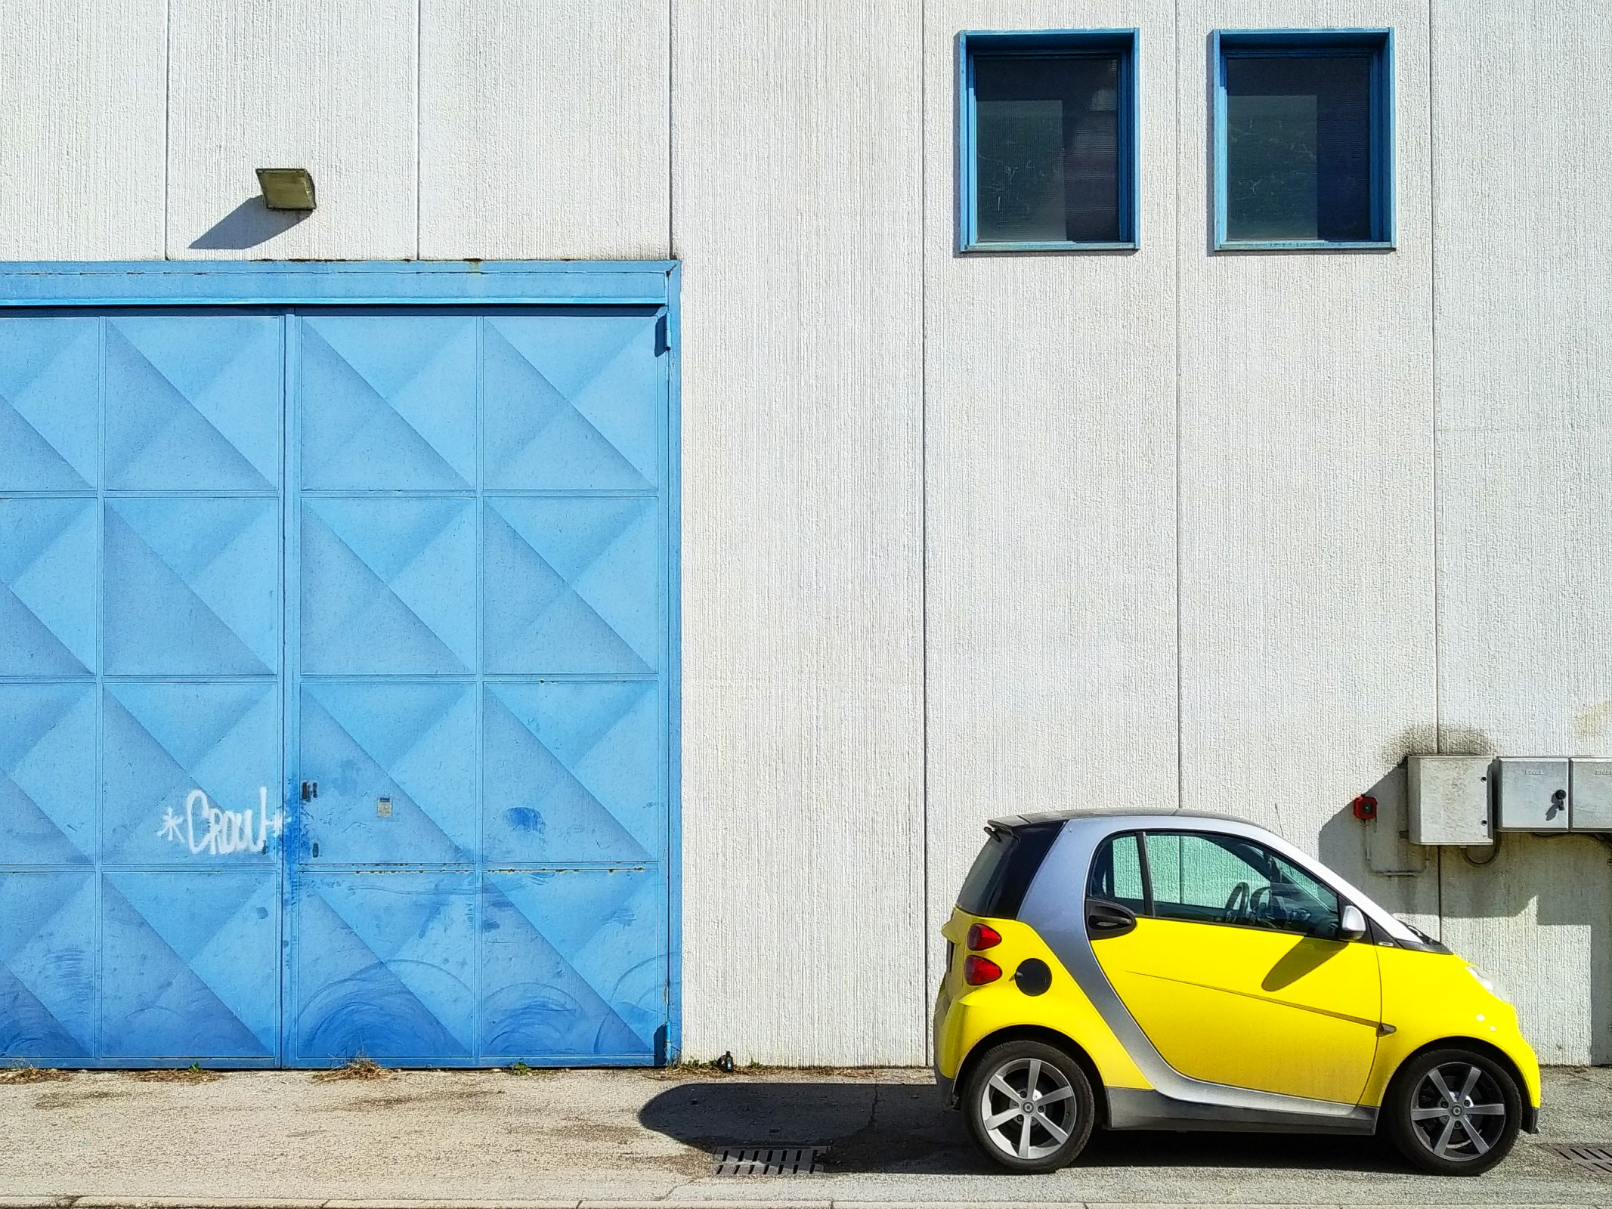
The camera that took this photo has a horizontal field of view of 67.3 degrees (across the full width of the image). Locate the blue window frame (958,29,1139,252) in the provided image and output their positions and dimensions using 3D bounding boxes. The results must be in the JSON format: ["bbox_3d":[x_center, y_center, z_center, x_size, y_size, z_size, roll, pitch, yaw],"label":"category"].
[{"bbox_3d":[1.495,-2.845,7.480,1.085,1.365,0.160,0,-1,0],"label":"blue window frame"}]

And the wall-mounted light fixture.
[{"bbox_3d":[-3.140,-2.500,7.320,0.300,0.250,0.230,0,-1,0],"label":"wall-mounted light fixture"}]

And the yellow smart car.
[{"bbox_3d":[1.950,1.780,6.000,2.690,1.540,1.560,0,-1,0],"label":"yellow smart car"}]

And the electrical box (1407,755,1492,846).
[{"bbox_3d":[3.840,1.165,7.250,0.440,0.515,0.200,0,-1,0],"label":"electrical box"}]

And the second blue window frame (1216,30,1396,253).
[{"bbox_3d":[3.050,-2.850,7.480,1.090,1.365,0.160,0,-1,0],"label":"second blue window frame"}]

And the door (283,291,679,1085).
[{"bbox_3d":[-1.990,0.505,7.420,2.330,4.630,0.100,0,-1,0],"label":"door"}]

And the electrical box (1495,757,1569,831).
[{"bbox_3d":[4.310,1.130,7.240,0.420,0.450,0.180,0,-1,0],"label":"electrical box"}]

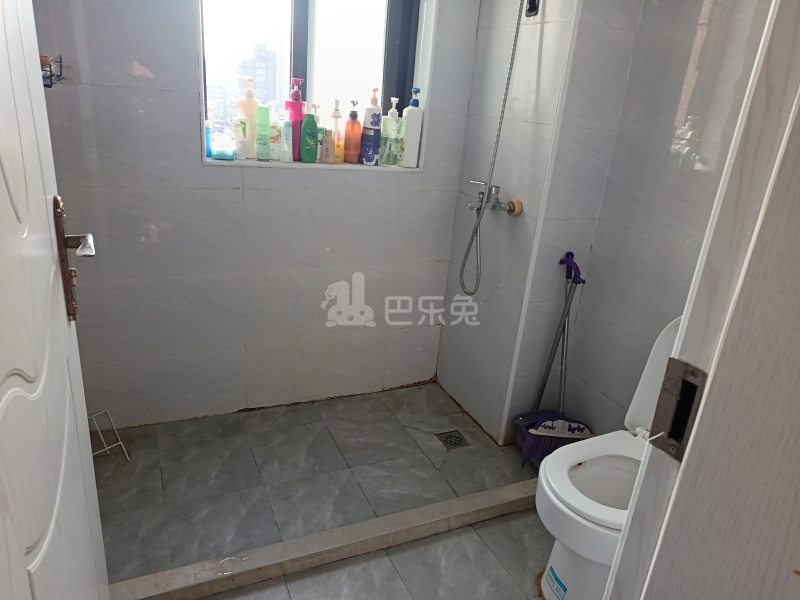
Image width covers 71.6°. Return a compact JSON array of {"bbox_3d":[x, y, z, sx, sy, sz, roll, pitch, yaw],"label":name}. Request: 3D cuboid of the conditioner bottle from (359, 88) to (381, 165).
[{"bbox_3d":[-0.106,-0.645,2.078,0.082,0.277,0.062,0,21,-14],"label":"conditioner bottle"}]

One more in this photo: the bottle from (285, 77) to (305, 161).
[{"bbox_3d":[-0.395,-0.669,2.066,0.070,0.290,0.050,5,20,-1],"label":"bottle"}]

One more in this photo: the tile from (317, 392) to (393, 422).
[{"bbox_3d":[-0.203,0.449,2.347,0.300,0.010,0.167,-5,23,-25],"label":"tile"}]

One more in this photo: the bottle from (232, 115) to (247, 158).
[{"bbox_3d":[-0.581,-0.587,2.004,0.048,0.147,0.038,-4,22,-24],"label":"bottle"}]

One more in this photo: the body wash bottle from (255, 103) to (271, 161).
[{"bbox_3d":[-0.482,-0.587,1.954,0.051,0.187,0.040,-2,22,-19],"label":"body wash bottle"}]

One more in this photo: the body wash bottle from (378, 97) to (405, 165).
[{"bbox_3d":[-0.030,-0.649,2.148,0.077,0.256,0.058,-1,21,-15],"label":"body wash bottle"}]

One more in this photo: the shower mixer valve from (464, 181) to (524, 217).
[{"bbox_3d":[0.307,-0.362,1.963,0.165,0.120,0.205,-5,22,-24],"label":"shower mixer valve"}]

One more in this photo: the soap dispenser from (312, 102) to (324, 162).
[{"bbox_3d":[-0.305,-0.611,2.038,0.070,0.206,0.050,-1,21,-17],"label":"soap dispenser"}]

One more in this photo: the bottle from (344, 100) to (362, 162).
[{"bbox_3d":[-0.172,-0.617,2.057,0.065,0.228,0.054,0,21,-14],"label":"bottle"}]

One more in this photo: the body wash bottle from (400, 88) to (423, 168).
[{"bbox_3d":[0.042,-0.664,2.147,0.062,0.290,0.075,-7,23,-29],"label":"body wash bottle"}]

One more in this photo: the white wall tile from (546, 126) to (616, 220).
[{"bbox_3d":[0.599,-0.421,1.866,0.243,0.300,0.010,-5,22,-24],"label":"white wall tile"}]

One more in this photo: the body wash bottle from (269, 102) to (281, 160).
[{"bbox_3d":[-0.449,-0.605,1.991,0.053,0.200,0.045,-2,22,-19],"label":"body wash bottle"}]

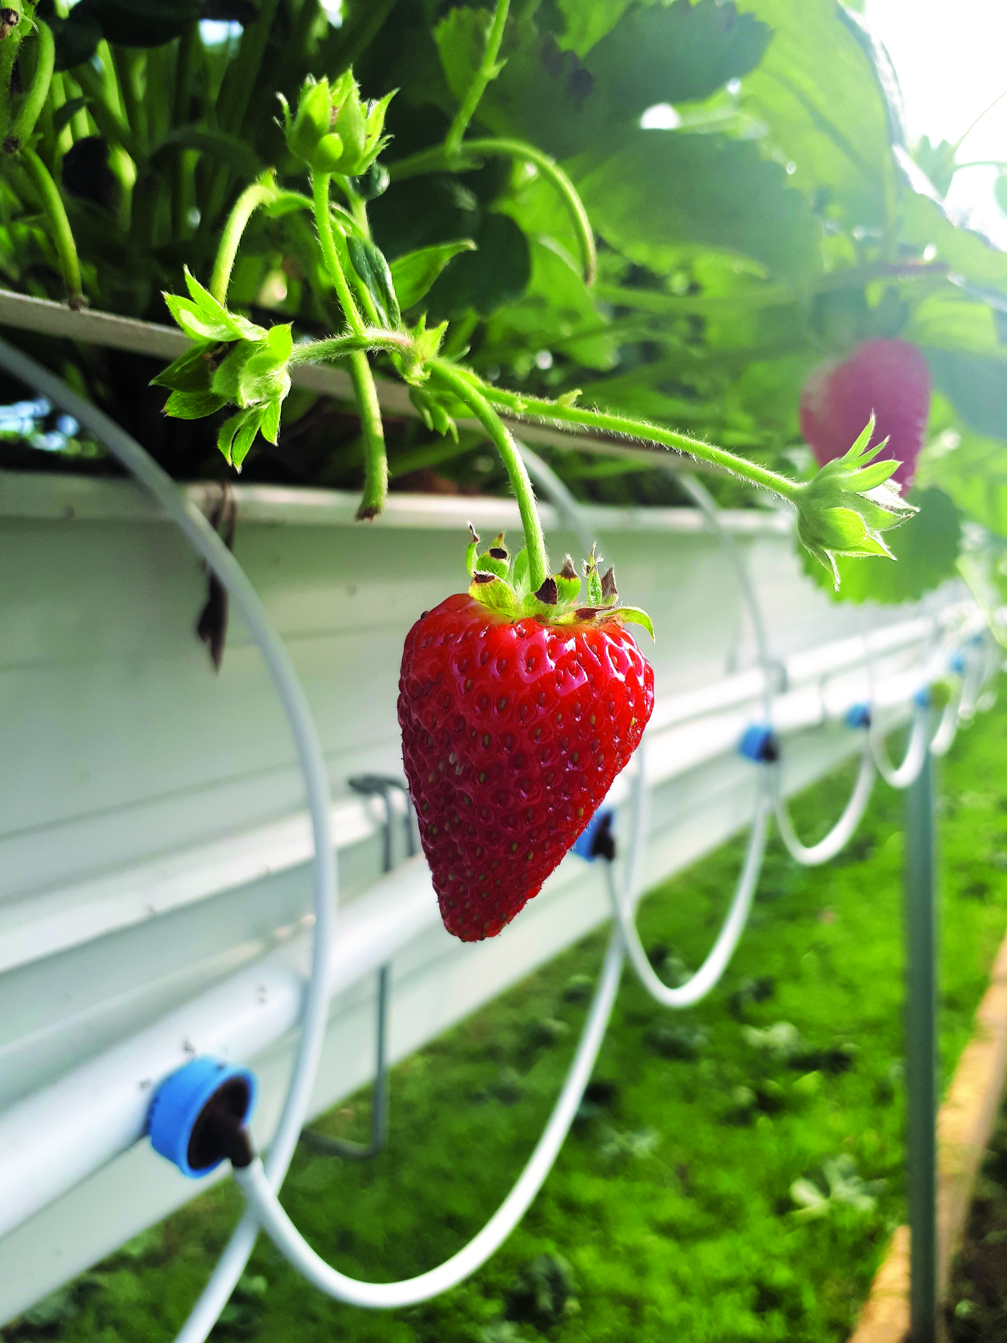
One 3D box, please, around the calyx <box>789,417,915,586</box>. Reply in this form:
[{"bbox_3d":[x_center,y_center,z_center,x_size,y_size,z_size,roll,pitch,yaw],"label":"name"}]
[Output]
[{"bbox_3d":[0.057,-0.028,0.170,0.019,0.027,0.022,-2,6,10],"label":"calyx"}]

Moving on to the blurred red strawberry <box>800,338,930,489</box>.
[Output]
[{"bbox_3d":[0.104,-0.071,0.300,0.037,0.049,0.037,-2,5,0],"label":"blurred red strawberry"}]

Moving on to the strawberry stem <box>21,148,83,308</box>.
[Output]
[{"bbox_3d":[-0.084,-0.083,0.195,0.006,0.029,0.006,-16,3,0],"label":"strawberry stem"}]

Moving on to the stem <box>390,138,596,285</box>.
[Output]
[{"bbox_3d":[-0.002,-0.082,0.187,0.037,0.026,0.011,-1,5,9],"label":"stem"}]

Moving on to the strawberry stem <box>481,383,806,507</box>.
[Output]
[{"bbox_3d":[0.021,-0.036,0.162,0.052,0.005,0.006,18,0,0],"label":"strawberry stem"}]

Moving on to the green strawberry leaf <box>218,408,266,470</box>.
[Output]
[{"bbox_3d":[-0.043,-0.038,0.170,0.007,0.011,0.005,9,3,0],"label":"green strawberry leaf"}]

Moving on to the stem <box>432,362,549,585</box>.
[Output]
[{"bbox_3d":[-0.001,-0.031,0.162,0.008,0.039,0.006,-26,0,0],"label":"stem"}]

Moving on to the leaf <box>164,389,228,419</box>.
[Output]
[{"bbox_3d":[-0.048,-0.041,0.162,0.010,0.004,0.004,-2,5,0],"label":"leaf"}]

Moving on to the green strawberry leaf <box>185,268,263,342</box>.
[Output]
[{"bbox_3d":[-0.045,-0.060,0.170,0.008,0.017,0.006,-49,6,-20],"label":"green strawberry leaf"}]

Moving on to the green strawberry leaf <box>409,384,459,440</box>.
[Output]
[{"bbox_3d":[-0.011,-0.041,0.166,0.007,0.009,0.005,-2,5,0],"label":"green strawberry leaf"}]

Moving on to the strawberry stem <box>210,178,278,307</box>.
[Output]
[{"bbox_3d":[-0.043,-0.071,0.173,0.006,0.023,0.005,25,0,0],"label":"strawberry stem"}]

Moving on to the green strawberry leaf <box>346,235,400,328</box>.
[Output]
[{"bbox_3d":[-0.022,-0.066,0.178,0.006,0.017,0.005,-25,3,-15],"label":"green strawberry leaf"}]

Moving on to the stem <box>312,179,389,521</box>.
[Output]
[{"bbox_3d":[-0.025,-0.054,0.173,0.011,0.057,0.010,-5,3,0],"label":"stem"}]

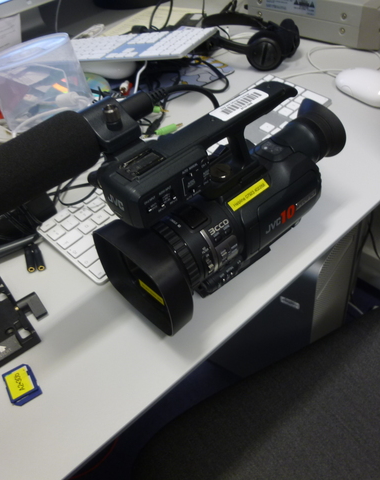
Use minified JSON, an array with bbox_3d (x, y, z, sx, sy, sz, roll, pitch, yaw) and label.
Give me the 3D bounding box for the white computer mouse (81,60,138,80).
[{"bbox_3d":[-0.142,-0.307,0.805,0.112,0.034,0.061,25,54,29],"label":"white computer mouse"}]

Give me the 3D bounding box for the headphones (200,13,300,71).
[{"bbox_3d":[0.103,-0.356,0.786,0.125,0.080,0.225,-30,49,-20],"label":"headphones"}]

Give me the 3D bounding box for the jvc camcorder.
[{"bbox_3d":[0.046,-0.071,0.450,0.295,0.166,0.137,-34,50,-23],"label":"jvc camcorder"}]

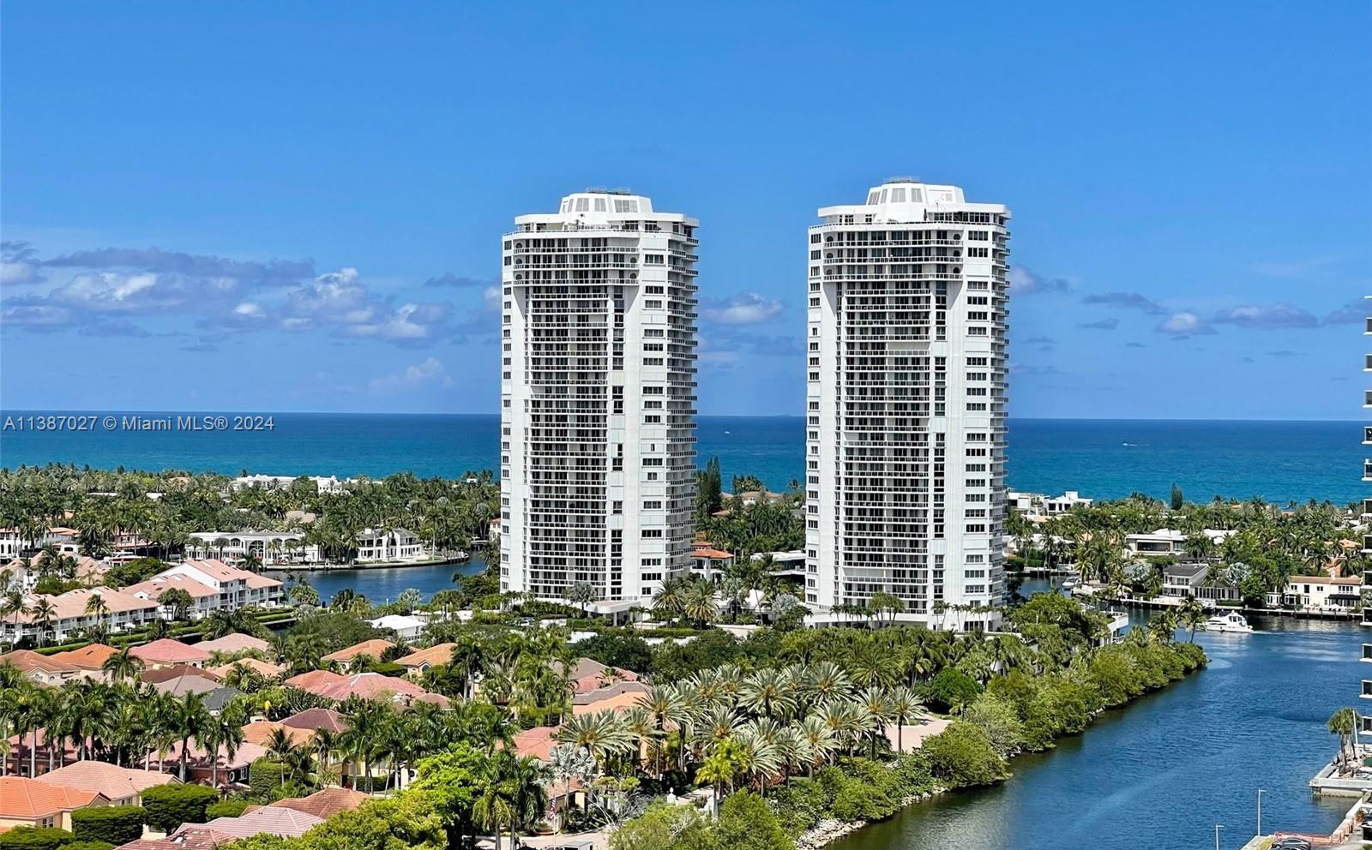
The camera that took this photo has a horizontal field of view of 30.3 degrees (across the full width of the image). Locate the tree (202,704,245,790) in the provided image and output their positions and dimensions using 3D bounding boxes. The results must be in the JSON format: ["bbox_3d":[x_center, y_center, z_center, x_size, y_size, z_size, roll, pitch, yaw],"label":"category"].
[{"bbox_3d":[-57.380,40.871,313.468,5.300,12.720,5.300,0,0,0],"label":"tree"}]

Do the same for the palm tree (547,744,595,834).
[{"bbox_3d":[-14.006,43.501,305.478,6.330,10.460,6.330,0,0,0],"label":"palm tree"}]

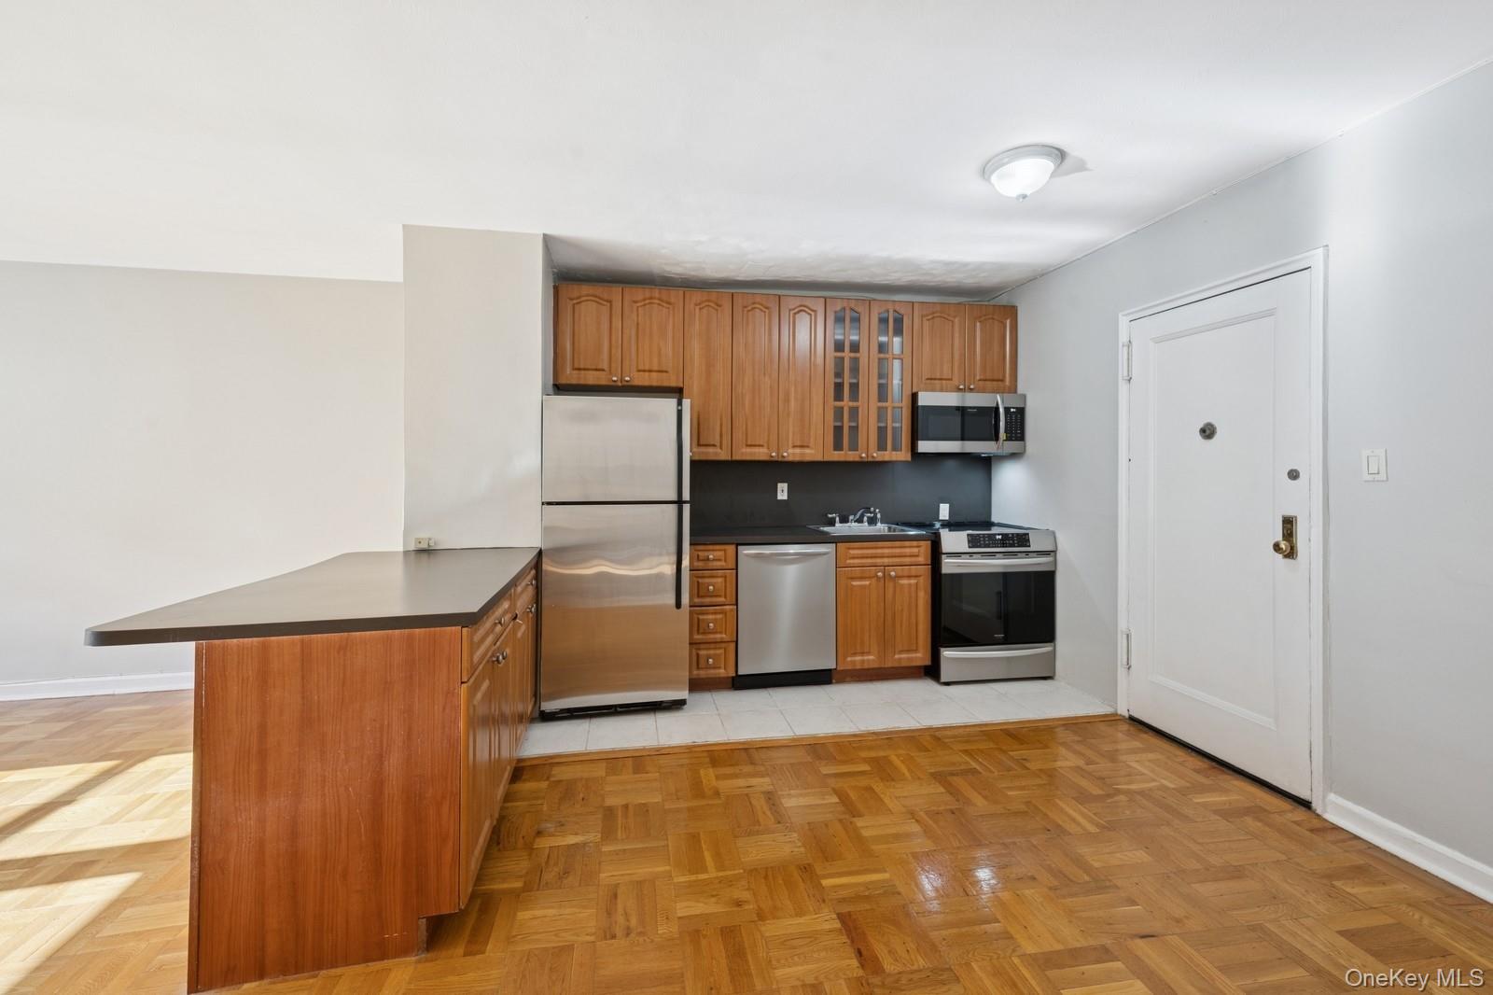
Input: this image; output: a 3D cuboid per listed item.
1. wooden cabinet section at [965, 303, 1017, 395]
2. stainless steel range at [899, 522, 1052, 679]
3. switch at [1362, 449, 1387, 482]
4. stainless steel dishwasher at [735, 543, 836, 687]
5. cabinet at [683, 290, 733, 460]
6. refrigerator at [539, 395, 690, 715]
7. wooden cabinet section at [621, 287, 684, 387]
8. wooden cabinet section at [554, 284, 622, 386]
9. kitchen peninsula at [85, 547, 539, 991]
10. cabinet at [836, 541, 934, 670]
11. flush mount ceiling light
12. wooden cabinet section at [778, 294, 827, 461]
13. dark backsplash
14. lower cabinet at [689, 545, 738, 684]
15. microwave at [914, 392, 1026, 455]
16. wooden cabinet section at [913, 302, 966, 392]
[{"bbox_3d":[1.643,-1.008,4.117,0.378,0.593,0.319,0,2,-10],"label":"wooden cabinet section"},{"bbox_3d":[1.483,0.663,3.856,0.760,0.915,0.710,0,1,-9],"label":"stainless steel range"},{"bbox_3d":[2.173,-0.112,2.007,0.012,0.115,0.071,0,1,-9],"label":"switch"},{"bbox_3d":[0.197,0.693,3.701,0.600,0.860,0.610,0,1,-9],"label":"stainless steel dishwasher"},{"bbox_3d":[-0.262,-0.758,3.763,0.300,1.040,0.330,0,1,-9],"label":"cabinet"},{"bbox_3d":[-0.737,0.298,3.419,0.750,1.665,0.760,0,1,-9],"label":"refrigerator"},{"bbox_3d":[-0.604,-0.991,3.732,0.371,0.593,0.319,0,2,-10],"label":"wooden cabinet section"},{"bbox_3d":[-0.981,-0.988,3.667,0.394,0.593,0.319,0,2,-10],"label":"wooden cabinet section"},{"bbox_3d":[-1.304,0.722,2.174,0.860,0.900,1.530,0,1,-13],"label":"kitchen peninsula"},{"bbox_3d":[0.789,0.666,3.798,0.600,0.820,0.600,0,1,-9],"label":"cabinet"},{"bbox_3d":[1.116,-1.271,2.352,0.292,0.142,0.292,0,1,-9],"label":"flush mount ceiling light"},{"bbox_3d":[0.331,-0.769,3.898,0.302,1.050,0.319,0,2,-10],"label":"wooden cabinet section"},{"bbox_3d":[0.701,-0.044,4.083,2.250,0.460,0.020,0,1,-9],"label":"dark backsplash"},{"bbox_3d":[-0.237,0.669,3.630,0.300,0.820,0.600,0,1,-9],"label":"lower cabinet"},{"bbox_3d":[1.457,-0.494,4.006,0.760,0.400,0.410,0,1,-9],"label":"microwave"},{"bbox_3d":[1.267,-1.005,4.053,0.385,0.593,0.319,0,2,-10],"label":"wooden cabinet section"}]

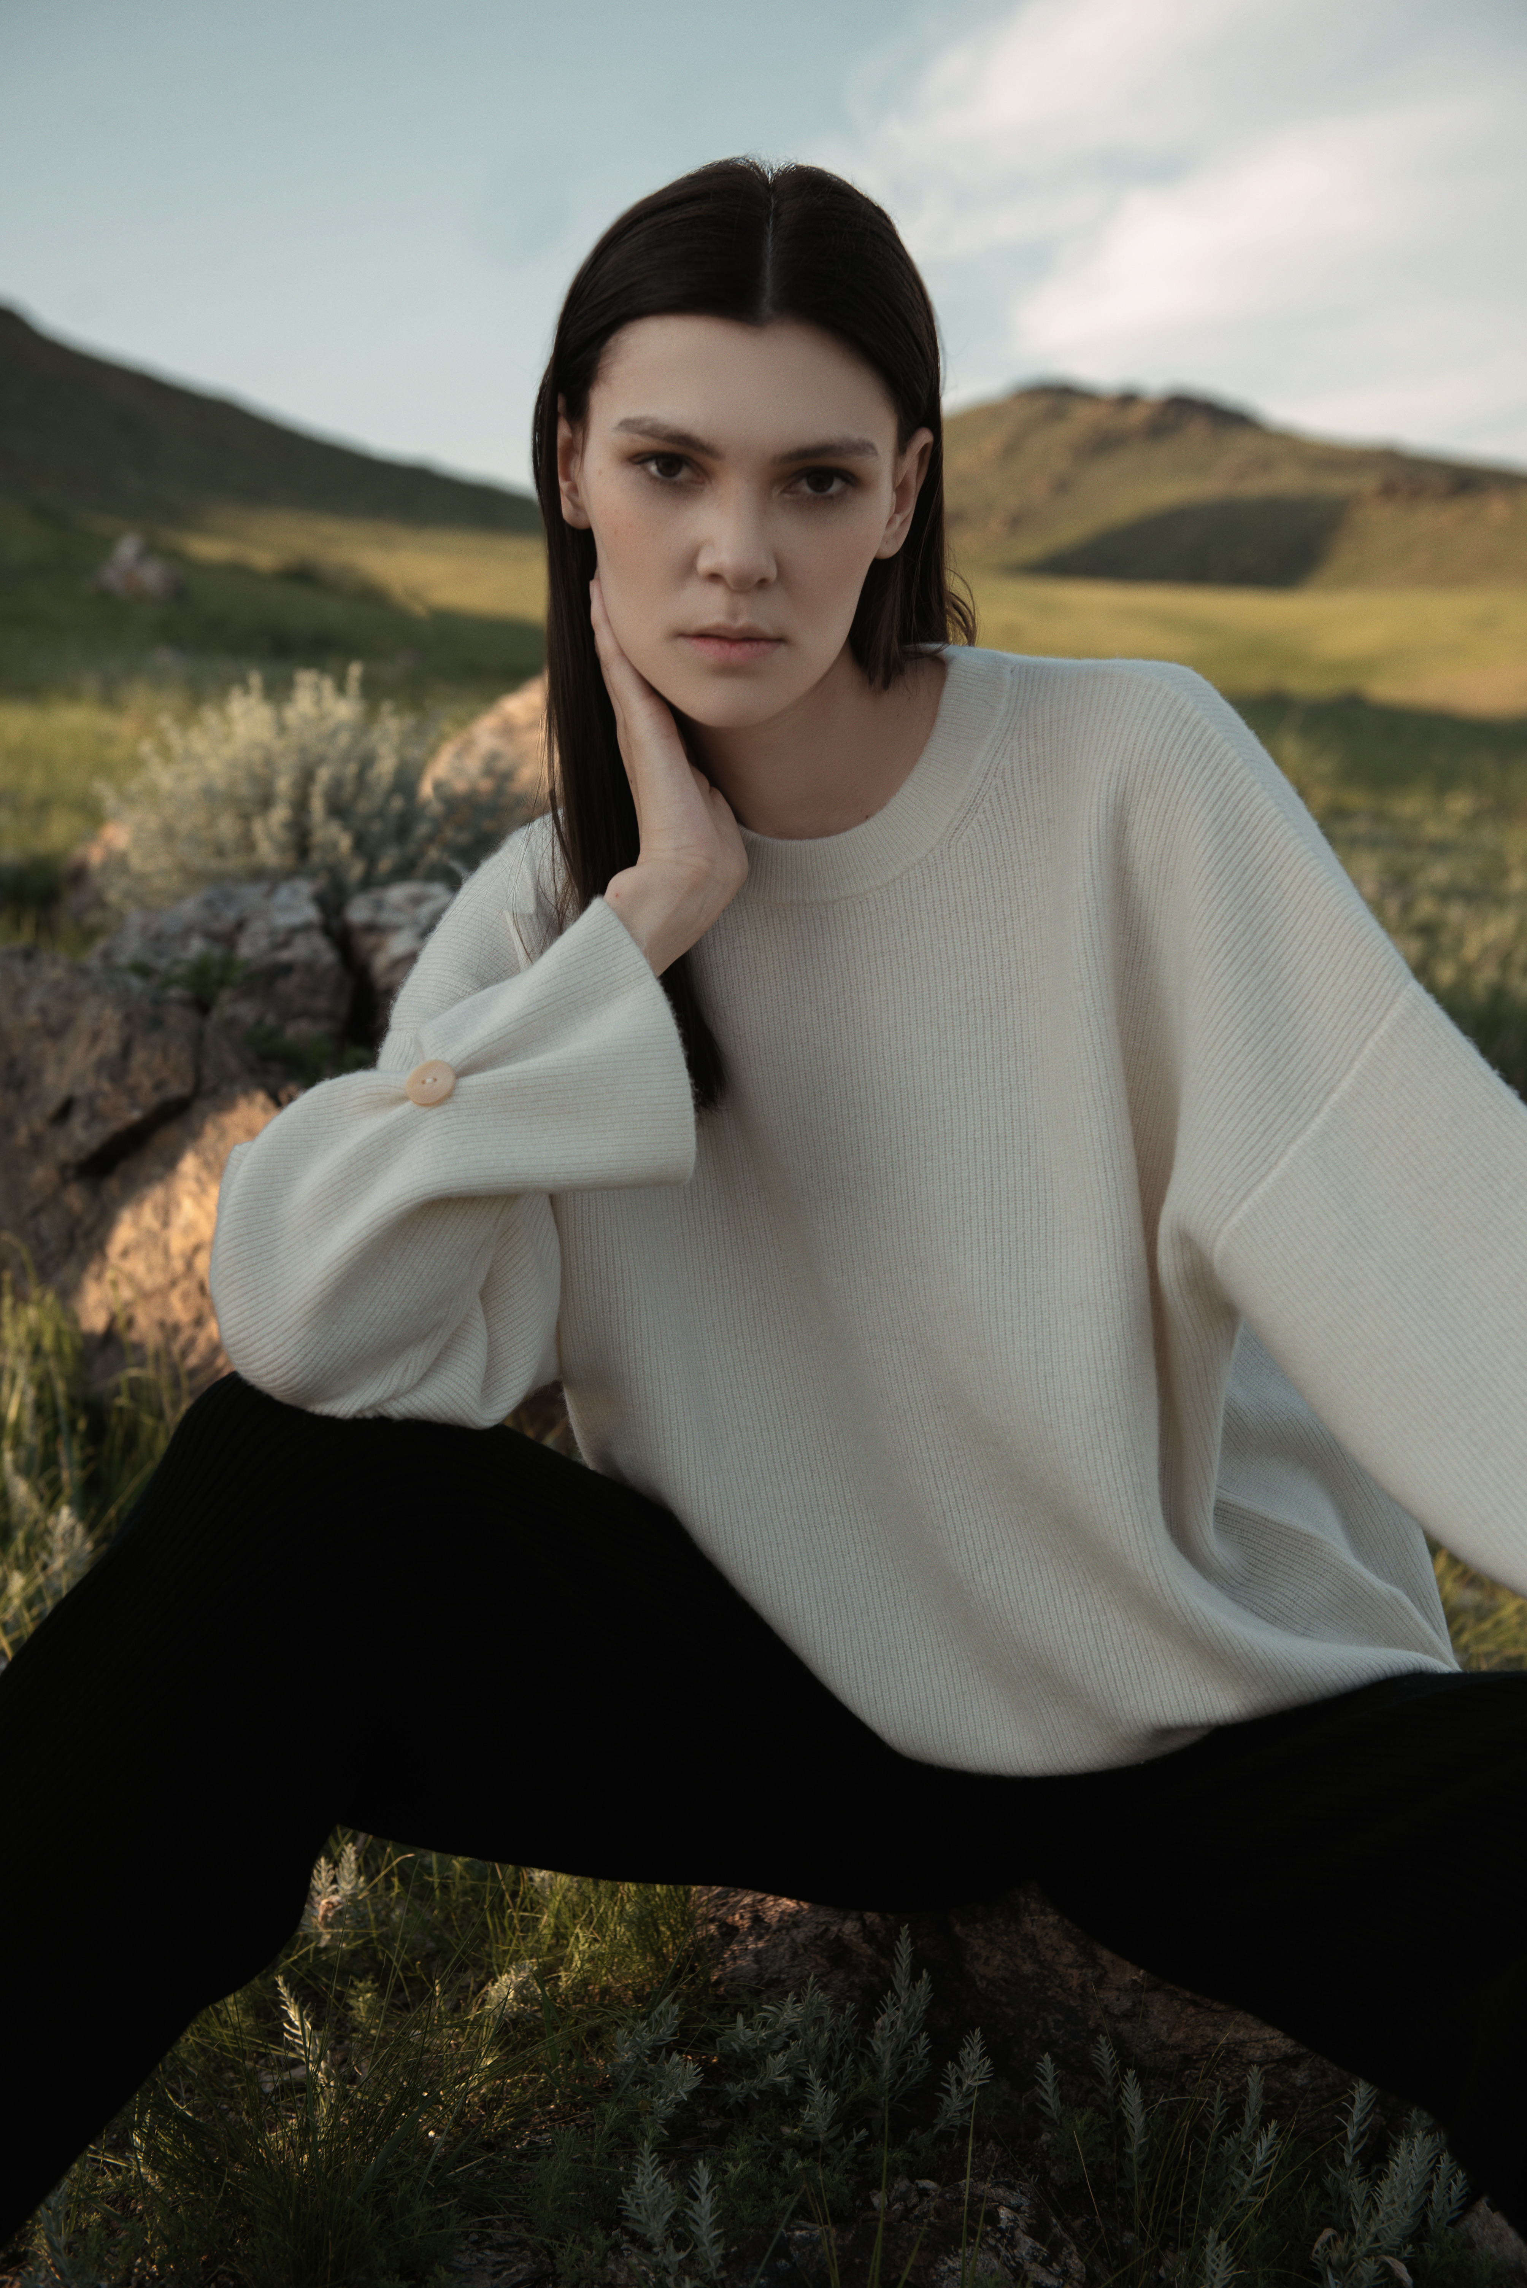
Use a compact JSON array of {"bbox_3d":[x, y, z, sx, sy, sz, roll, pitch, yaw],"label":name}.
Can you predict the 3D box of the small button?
[{"bbox_3d":[-0.133,-0.025,1.220,0.021,0.021,0.004,3,-19,17],"label":"small button"}]

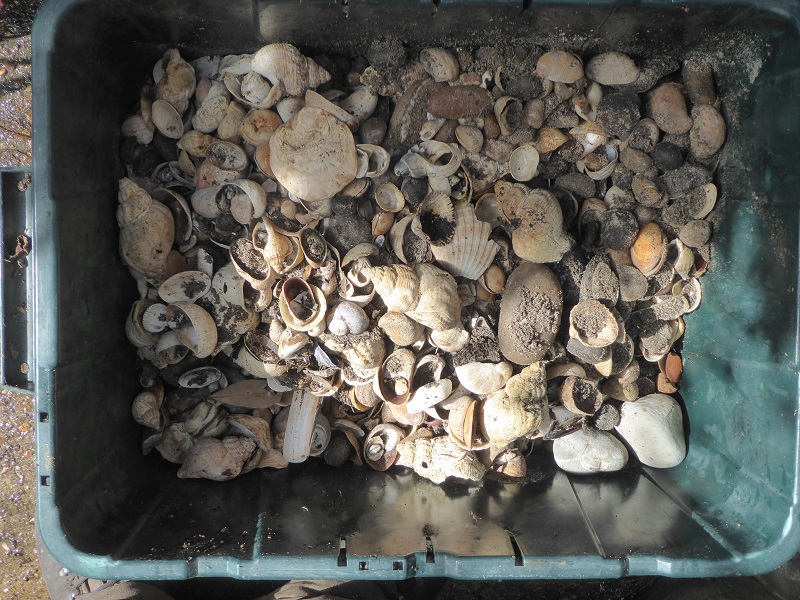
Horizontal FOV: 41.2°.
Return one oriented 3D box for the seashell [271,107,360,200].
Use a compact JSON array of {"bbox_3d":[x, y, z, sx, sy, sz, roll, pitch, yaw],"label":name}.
[{"bbox_3d":[-0.066,-0.116,0.840,0.068,0.028,0.073,-6,95,-1],"label":"seashell"}]

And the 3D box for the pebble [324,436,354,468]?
[{"bbox_3d":[-0.057,0.138,0.972,0.026,0.021,0.030,15,92,-2],"label":"pebble"}]

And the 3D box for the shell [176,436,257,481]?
[{"bbox_3d":[-0.166,0.144,0.960,0.076,0.037,0.038,-23,93,0],"label":"shell"}]

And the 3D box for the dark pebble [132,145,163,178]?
[{"bbox_3d":[-0.230,-0.127,0.970,0.028,0.022,0.030,0,93,-1],"label":"dark pebble"}]

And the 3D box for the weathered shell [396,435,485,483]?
[{"bbox_3d":[0.036,0.142,0.955,0.080,0.038,0.038,20,92,-2],"label":"weathered shell"}]

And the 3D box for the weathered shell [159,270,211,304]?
[{"bbox_3d":[-0.175,-0.010,0.863,0.043,0.016,0.026,-14,96,-1],"label":"weathered shell"}]

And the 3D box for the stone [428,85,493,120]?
[{"bbox_3d":[0.048,-0.161,0.862,0.054,0.025,0.027,3,96,-3],"label":"stone"}]

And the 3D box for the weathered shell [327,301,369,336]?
[{"bbox_3d":[-0.042,0.016,0.850,0.033,0.024,0.028,14,94,-3],"label":"weathered shell"}]

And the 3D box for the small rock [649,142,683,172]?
[{"bbox_3d":[0.220,-0.118,0.874,0.028,0.021,0.023,20,95,-4],"label":"small rock"}]

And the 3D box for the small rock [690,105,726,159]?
[{"bbox_3d":[0.252,-0.137,0.868,0.029,0.022,0.044,5,95,-2],"label":"small rock"}]

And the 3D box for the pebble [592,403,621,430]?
[{"bbox_3d":[0.175,0.100,0.904,0.021,0.018,0.022,-30,97,1],"label":"pebble"}]

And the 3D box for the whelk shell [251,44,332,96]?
[{"bbox_3d":[-0.097,-0.205,0.945,0.073,0.042,0.044,12,93,-2],"label":"whelk shell"}]

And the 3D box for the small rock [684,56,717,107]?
[{"bbox_3d":[0.271,-0.197,0.962,0.027,0.025,0.050,-8,93,-1],"label":"small rock"}]

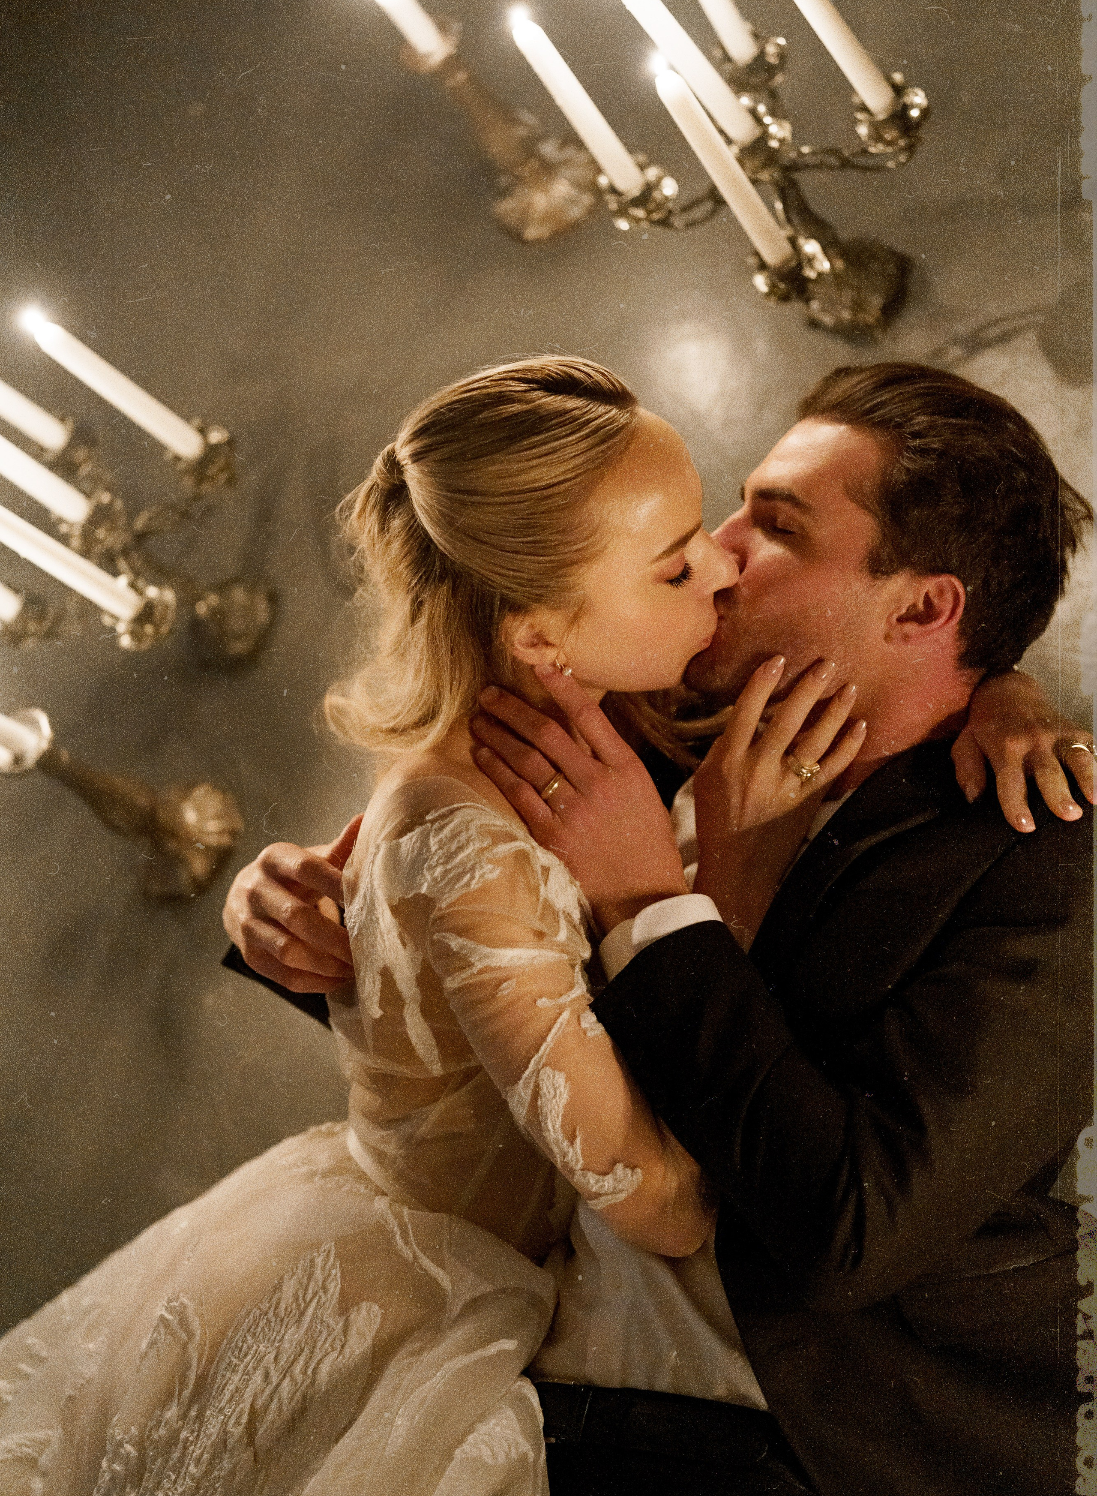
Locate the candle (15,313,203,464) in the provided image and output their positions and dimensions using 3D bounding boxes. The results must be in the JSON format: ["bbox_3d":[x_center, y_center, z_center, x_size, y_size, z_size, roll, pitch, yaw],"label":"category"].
[{"bbox_3d":[-0.314,-0.263,1.655,0.022,0.205,0.022,38,90,32],"label":"candle"}]

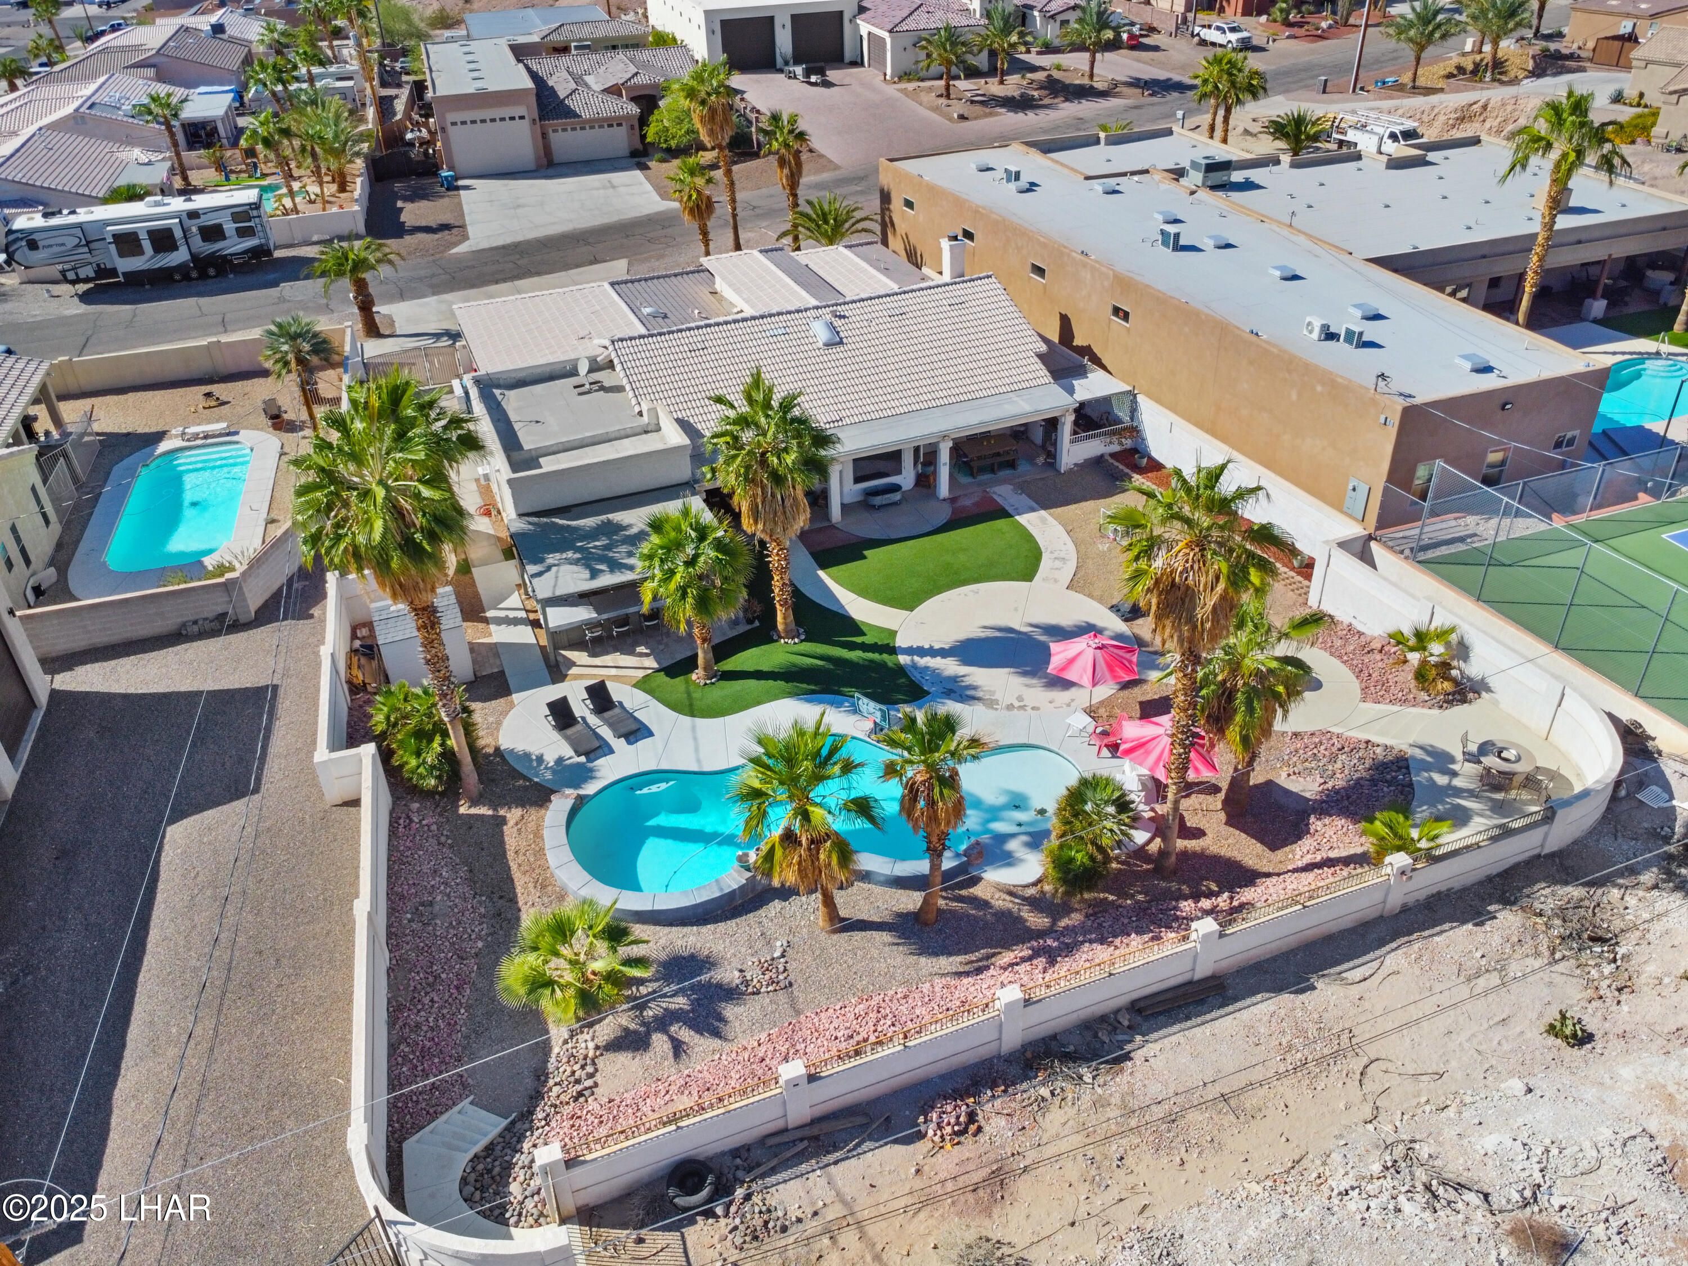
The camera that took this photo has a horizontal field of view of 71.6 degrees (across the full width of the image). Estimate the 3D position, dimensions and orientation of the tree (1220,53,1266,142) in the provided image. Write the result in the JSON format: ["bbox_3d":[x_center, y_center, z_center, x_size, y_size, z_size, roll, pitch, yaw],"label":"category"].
[{"bbox_3d":[25.243,-34.052,75.425,3.600,5.250,3.600,8,33,15],"label":"tree"}]

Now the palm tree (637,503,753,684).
[{"bbox_3d":[-3.712,-0.874,30.008,3.100,4.930,3.100,-7,32,-7],"label":"palm tree"}]

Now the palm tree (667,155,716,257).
[{"bbox_3d":[-7.390,-20.975,58.957,2.800,5.370,2.800,-6,32,-5],"label":"palm tree"}]

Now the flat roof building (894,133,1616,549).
[{"bbox_3d":[14.025,-16.727,55.643,8.900,4.600,42.200,-13,35,-16],"label":"flat roof building"}]

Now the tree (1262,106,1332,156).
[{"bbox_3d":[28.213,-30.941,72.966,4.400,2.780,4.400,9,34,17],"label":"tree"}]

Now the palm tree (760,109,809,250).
[{"bbox_3d":[-2.860,-23.094,60.550,2.800,6.960,2.800,-3,32,-1],"label":"palm tree"}]

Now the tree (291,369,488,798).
[{"bbox_3d":[-8.679,-0.231,24.664,3.600,9.600,3.600,-15,35,-19],"label":"tree"}]

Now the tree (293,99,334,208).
[{"bbox_3d":[-34.085,-30.660,76.273,2.600,6.300,2.600,-15,34,-18],"label":"tree"}]

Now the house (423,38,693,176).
[{"bbox_3d":[-21.229,-41.054,90.033,20.300,5.800,24.000,-11,33,-14],"label":"house"}]

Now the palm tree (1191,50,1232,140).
[{"bbox_3d":[24.028,-34.994,76.658,2.900,5.800,2.900,7,34,14],"label":"palm tree"}]

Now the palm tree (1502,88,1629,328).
[{"bbox_3d":[29.293,-17.030,48.771,5.100,9.580,5.100,15,36,26],"label":"palm tree"}]

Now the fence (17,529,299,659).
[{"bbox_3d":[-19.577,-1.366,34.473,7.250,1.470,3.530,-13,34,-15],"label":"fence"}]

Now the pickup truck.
[{"bbox_3d":[35.000,-55.060,108.100,2.050,1.950,6.200,-15,34,-18],"label":"pickup truck"}]

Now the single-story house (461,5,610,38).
[{"bbox_3d":[-31.138,-60.964,120.887,14.500,4.000,18.000,-13,35,-16],"label":"single-story house"}]

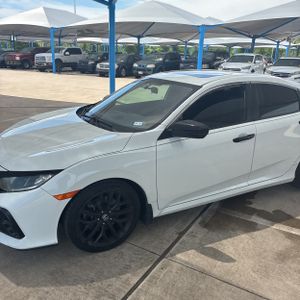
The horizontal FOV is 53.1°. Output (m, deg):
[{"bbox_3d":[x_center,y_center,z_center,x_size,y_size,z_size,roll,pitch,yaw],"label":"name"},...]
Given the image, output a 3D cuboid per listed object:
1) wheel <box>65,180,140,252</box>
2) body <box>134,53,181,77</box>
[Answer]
[{"bbox_3d":[-0.415,0.523,2.550,0.645,0.645,0.220,-8,21,-27],"label":"wheel"},{"bbox_3d":[0.670,-5.868,20.752,1.820,1.680,4.500,12,21,28],"label":"body"}]

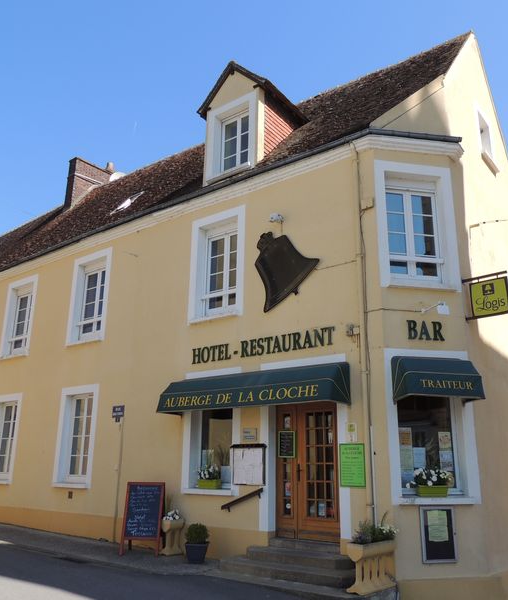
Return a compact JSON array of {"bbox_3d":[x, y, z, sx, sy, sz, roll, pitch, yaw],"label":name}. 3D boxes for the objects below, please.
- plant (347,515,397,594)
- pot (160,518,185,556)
[{"bbox_3d":[1.518,3.265,7.136,0.740,0.820,0.300,15,-21,-41],"label":"plant"},{"bbox_3d":[-1.398,4.103,9.623,0.320,0.550,0.300,13,-20,-37],"label":"pot"}]

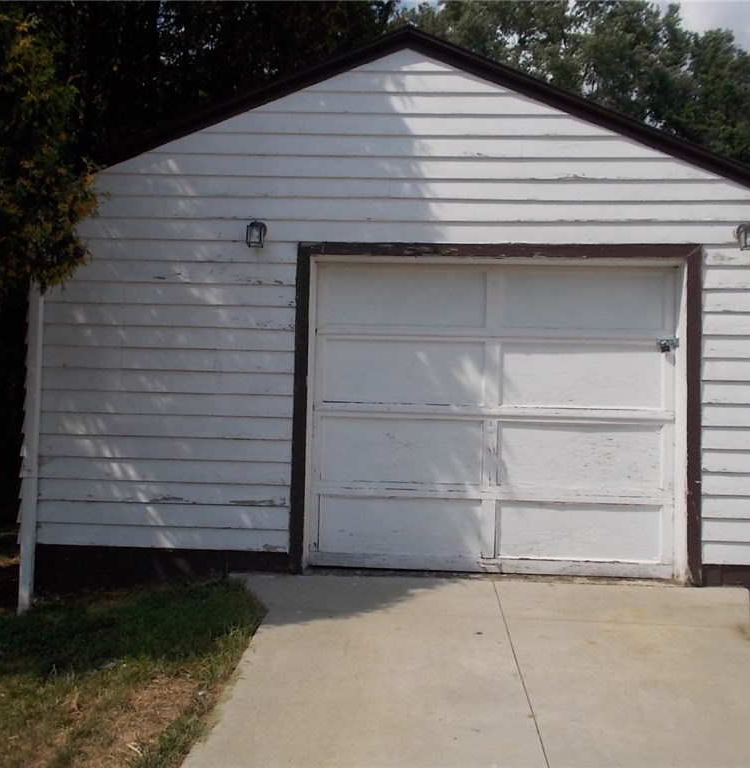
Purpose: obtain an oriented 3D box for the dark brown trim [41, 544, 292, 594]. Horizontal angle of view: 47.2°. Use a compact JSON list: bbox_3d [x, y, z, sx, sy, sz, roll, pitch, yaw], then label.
[{"bbox_3d":[-1.409,1.240,5.693,1.712,0.313,0.070,1,-3,3],"label":"dark brown trim"}]

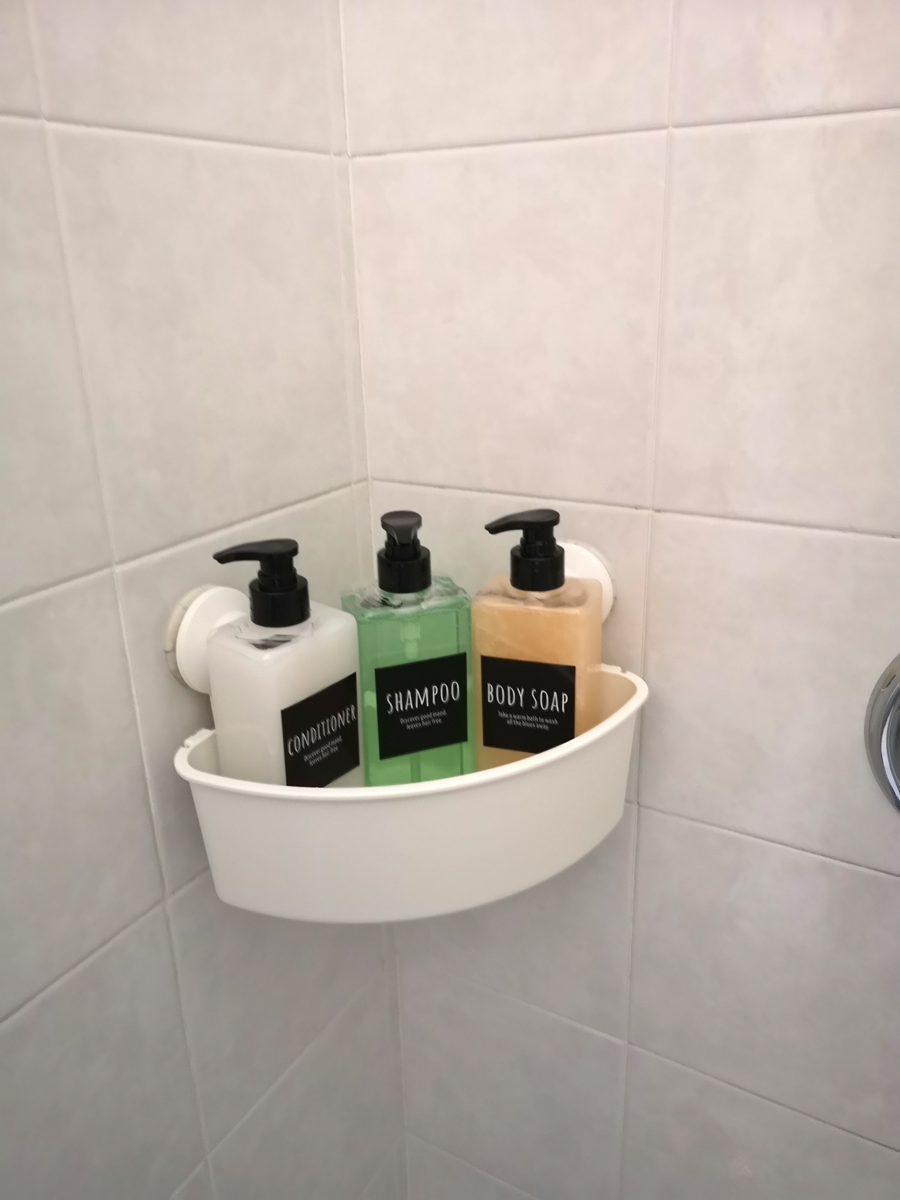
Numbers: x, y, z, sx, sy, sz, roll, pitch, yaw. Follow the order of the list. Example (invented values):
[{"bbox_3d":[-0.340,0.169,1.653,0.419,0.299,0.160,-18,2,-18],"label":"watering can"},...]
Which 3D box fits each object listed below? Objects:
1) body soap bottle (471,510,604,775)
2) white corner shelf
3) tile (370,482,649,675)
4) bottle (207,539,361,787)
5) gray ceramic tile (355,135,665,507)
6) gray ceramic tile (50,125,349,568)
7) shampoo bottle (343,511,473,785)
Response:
[{"bbox_3d":[0.053,0.042,0.562,0.063,0.197,0.064,5,21,19],"label":"body soap bottle"},{"bbox_3d":[-0.019,0.097,0.578,0.280,0.096,0.212,-6,20,-13],"label":"white corner shelf"},{"bbox_3d":[0.036,0.025,0.641,0.201,0.201,0.010,10,23,29],"label":"tile"},{"bbox_3d":[-0.090,0.061,0.521,0.064,0.197,0.063,14,25,36],"label":"bottle"},{"bbox_3d":[0.031,-0.166,0.572,0.201,0.201,0.010,10,23,29],"label":"gray ceramic tile"},{"bbox_3d":[-0.125,-0.144,0.523,0.010,0.201,0.201,10,23,29],"label":"gray ceramic tile"},{"bbox_3d":[-0.025,0.043,0.565,0.063,0.197,0.064,-9,21,-18],"label":"shampoo bottle"}]

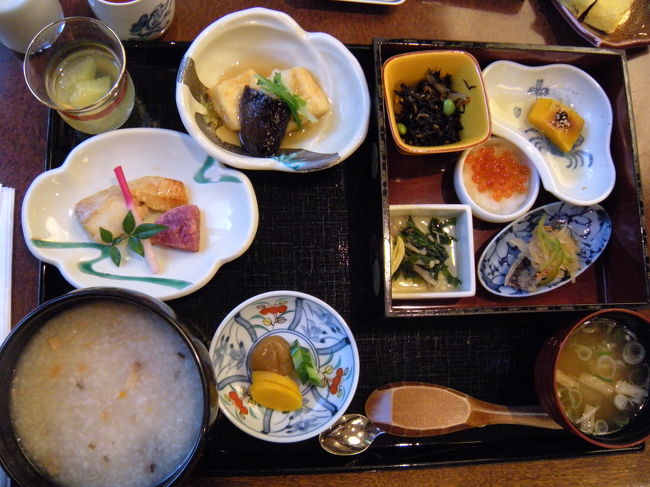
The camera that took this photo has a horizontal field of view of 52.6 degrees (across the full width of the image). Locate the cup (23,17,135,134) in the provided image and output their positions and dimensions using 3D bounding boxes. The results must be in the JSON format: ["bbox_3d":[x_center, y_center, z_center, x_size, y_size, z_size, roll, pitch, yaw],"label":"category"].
[{"bbox_3d":[-0.188,-0.126,0.518,0.073,0.074,0.073,0,80,-7],"label":"cup"}]

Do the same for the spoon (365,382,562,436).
[{"bbox_3d":[0.121,0.140,0.535,0.183,0.026,0.042,7,80,-6],"label":"spoon"}]

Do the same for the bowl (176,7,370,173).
[{"bbox_3d":[-0.041,-0.116,0.543,0.153,0.056,0.135,11,79,-5],"label":"bowl"}]

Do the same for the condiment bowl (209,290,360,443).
[{"bbox_3d":[-0.032,0.096,0.521,0.116,0.031,0.116,1,80,-7],"label":"condiment bowl"}]

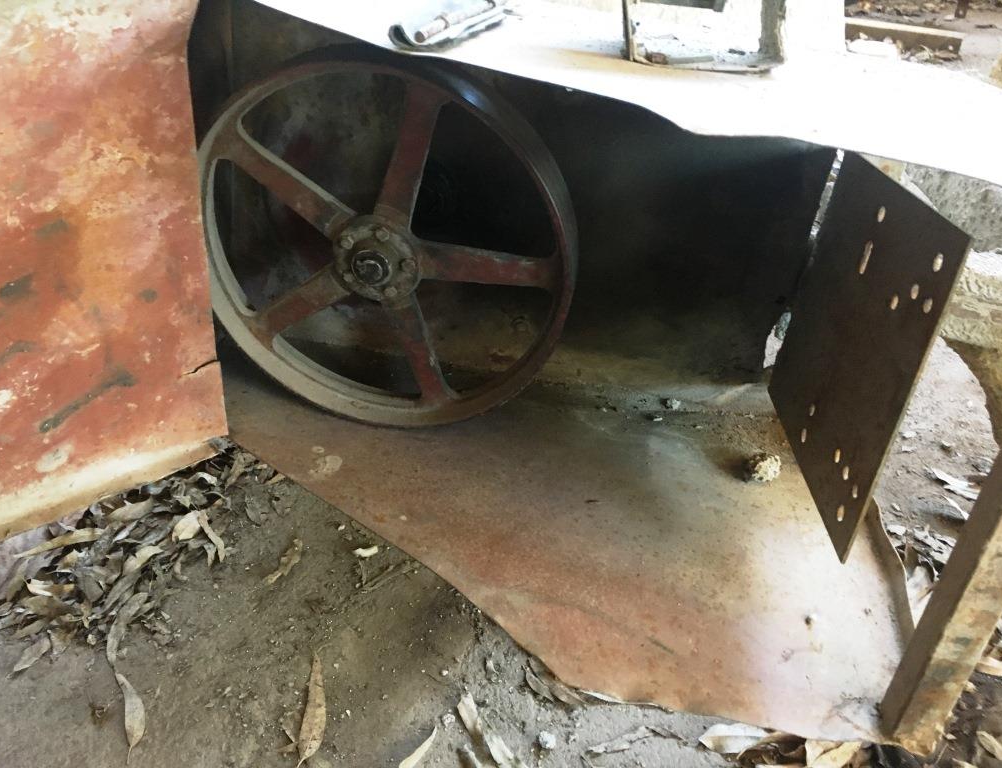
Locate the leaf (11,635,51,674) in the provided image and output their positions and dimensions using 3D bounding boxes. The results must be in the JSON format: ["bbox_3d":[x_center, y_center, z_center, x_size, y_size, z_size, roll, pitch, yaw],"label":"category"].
[{"bbox_3d":[-0.684,0.397,1.248,0.030,0.020,0.084,15,32,15],"label":"leaf"}]

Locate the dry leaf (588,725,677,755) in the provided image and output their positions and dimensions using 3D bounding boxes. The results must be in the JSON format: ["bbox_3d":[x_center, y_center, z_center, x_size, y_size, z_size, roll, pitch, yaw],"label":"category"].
[{"bbox_3d":[0.189,0.506,1.224,0.138,0.020,0.037,0,31,-11],"label":"dry leaf"}]

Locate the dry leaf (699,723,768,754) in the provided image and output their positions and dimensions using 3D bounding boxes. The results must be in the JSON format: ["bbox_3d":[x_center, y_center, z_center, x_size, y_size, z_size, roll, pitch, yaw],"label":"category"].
[{"bbox_3d":[0.276,0.416,1.006,0.084,0.016,0.035,-1,34,-10],"label":"dry leaf"}]

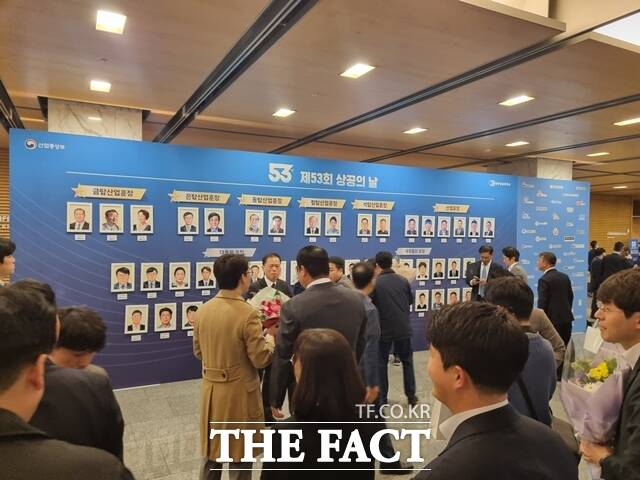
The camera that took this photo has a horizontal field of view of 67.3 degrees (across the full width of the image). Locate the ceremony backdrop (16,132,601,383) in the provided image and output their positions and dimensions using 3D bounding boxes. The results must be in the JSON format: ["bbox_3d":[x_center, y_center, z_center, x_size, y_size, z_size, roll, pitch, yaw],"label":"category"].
[{"bbox_3d":[0.982,0.320,7.483,9.804,2.973,0.140,0,1,-27],"label":"ceremony backdrop"}]

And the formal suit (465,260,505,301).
[{"bbox_3d":[2.230,1.051,6.508,0.560,1.460,0.360,1,1,20],"label":"formal suit"}]

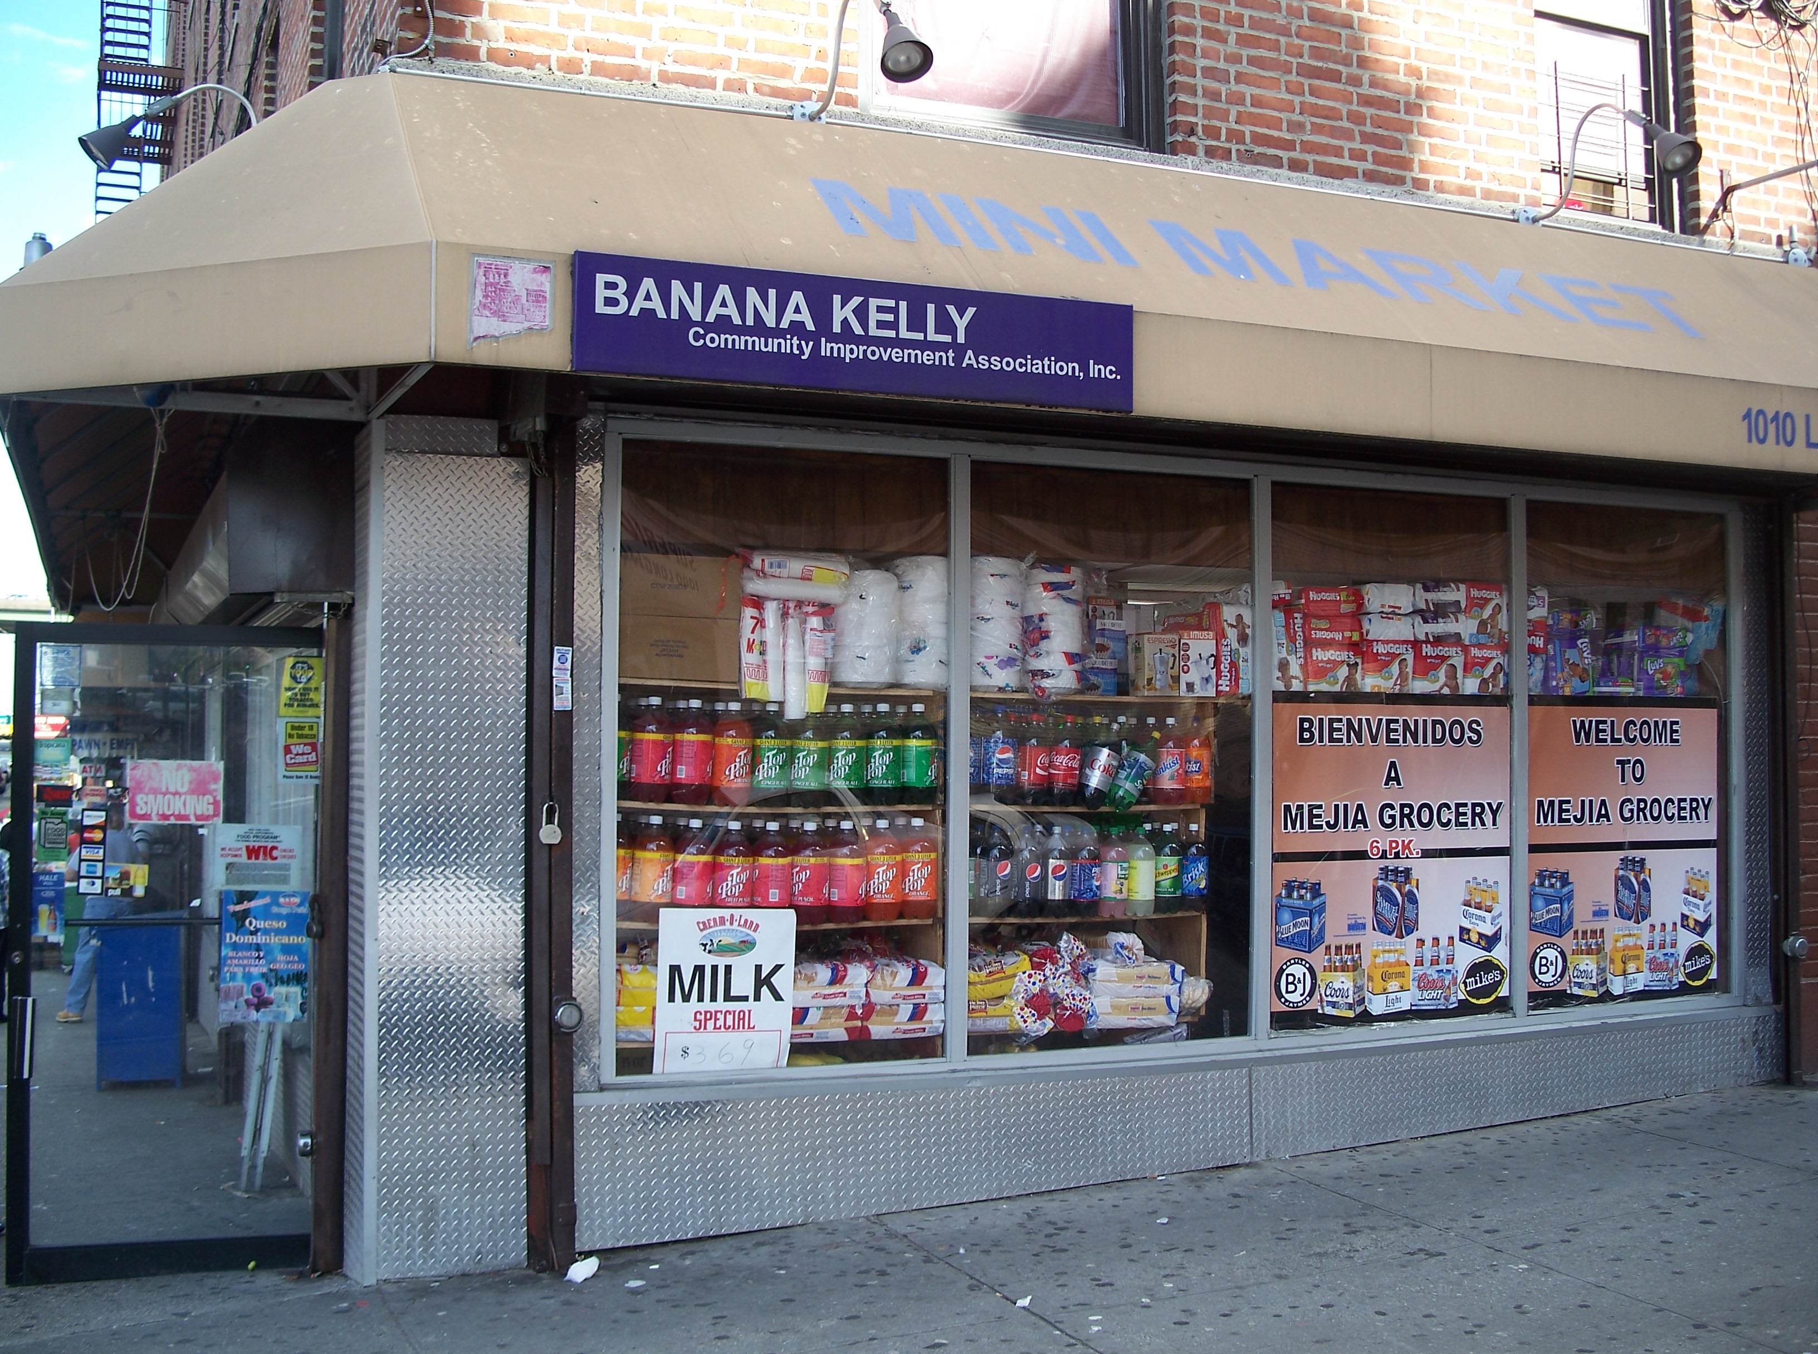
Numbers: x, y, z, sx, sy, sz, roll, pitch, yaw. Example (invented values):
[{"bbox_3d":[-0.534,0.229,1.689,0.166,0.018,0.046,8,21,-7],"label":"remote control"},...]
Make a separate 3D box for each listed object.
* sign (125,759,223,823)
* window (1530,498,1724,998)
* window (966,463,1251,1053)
[{"bbox_3d":[-2.267,0.355,6.000,0.282,0.195,0.010,1,-1,-12],"label":"sign"},{"bbox_3d":[2.855,0.310,7.700,1.040,1.970,0.060,1,-2,-24],"label":"window"},{"bbox_3d":[0.700,0.275,6.730,1.110,1.980,0.060,1,-2,-24],"label":"window"}]

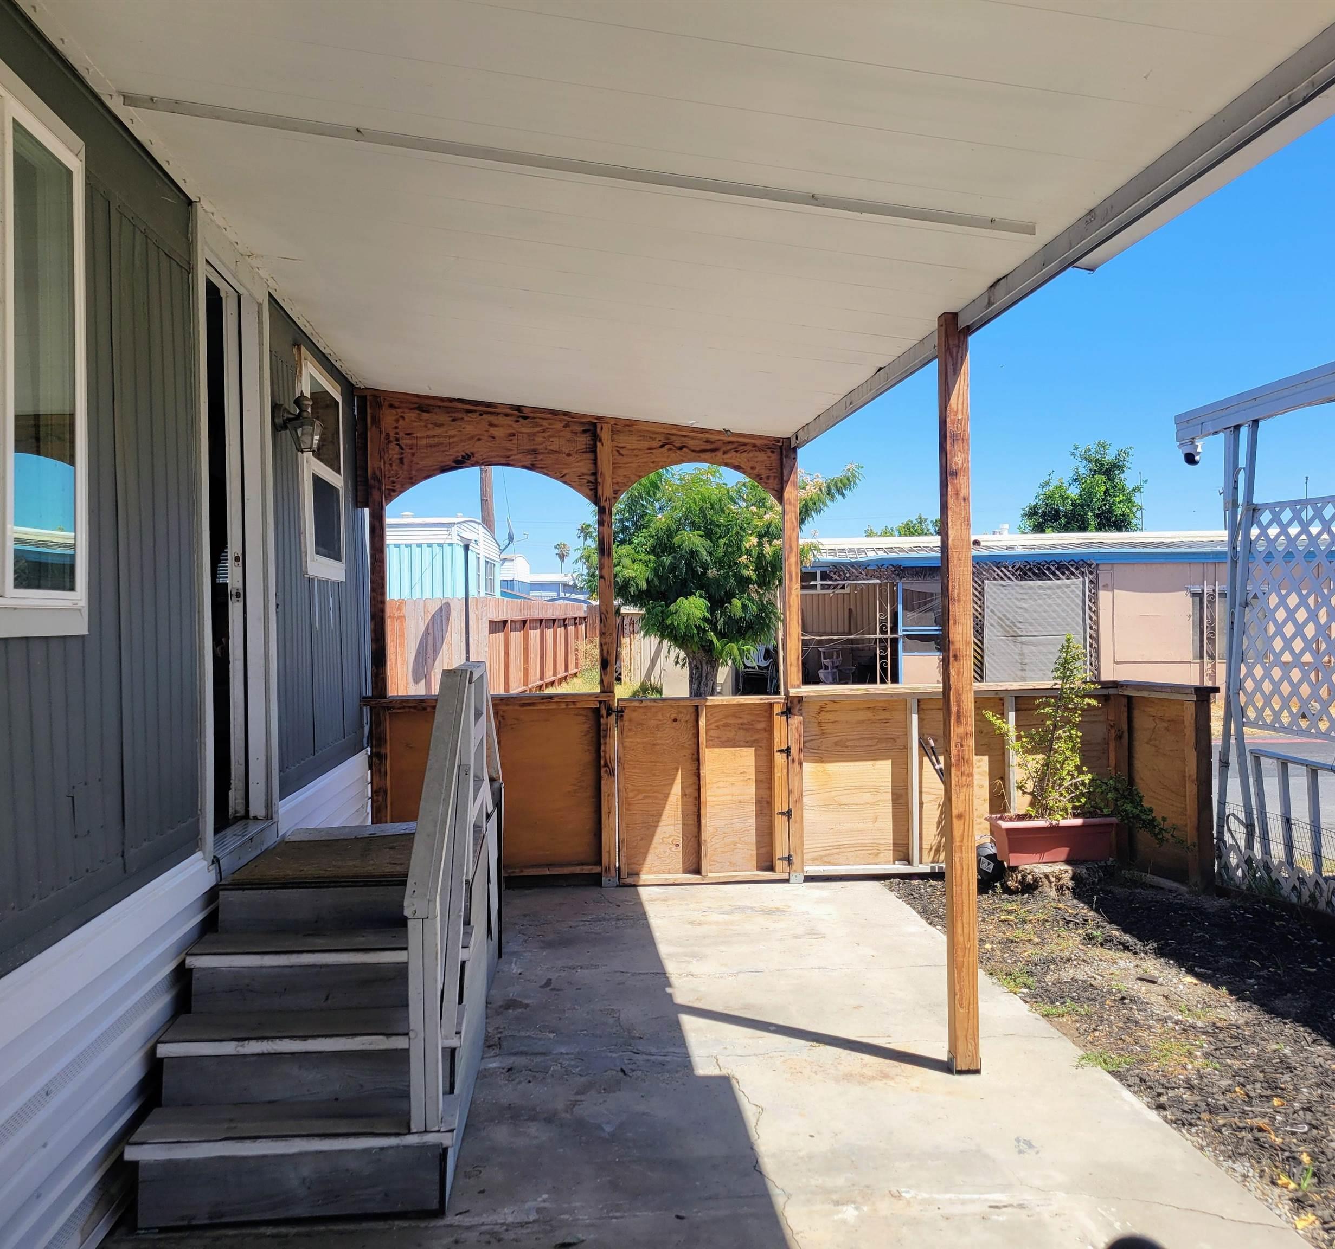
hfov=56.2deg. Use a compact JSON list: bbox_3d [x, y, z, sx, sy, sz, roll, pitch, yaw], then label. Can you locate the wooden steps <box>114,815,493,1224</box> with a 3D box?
[{"bbox_3d":[-1.020,1.153,4.052,0.815,0.710,1.900,-1,0,-5],"label":"wooden steps"}]

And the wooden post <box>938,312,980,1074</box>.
[{"bbox_3d":[0.967,0.227,4.170,0.091,2.505,0.091,-1,0,-5],"label":"wooden post"}]

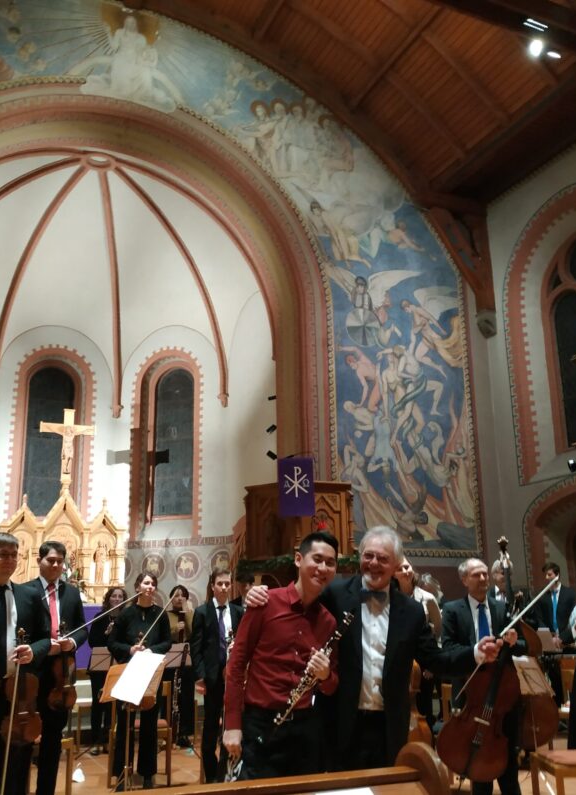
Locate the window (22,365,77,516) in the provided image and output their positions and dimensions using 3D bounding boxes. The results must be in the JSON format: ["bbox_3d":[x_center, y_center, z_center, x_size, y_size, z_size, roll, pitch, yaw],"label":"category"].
[{"bbox_3d":[-4.314,0.776,13.316,0.830,2.770,0.200,7,-17,-25],"label":"window"}]

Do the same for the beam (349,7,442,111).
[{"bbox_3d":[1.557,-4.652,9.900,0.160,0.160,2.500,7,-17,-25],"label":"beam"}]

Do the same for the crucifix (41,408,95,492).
[{"bbox_3d":[-3.472,0.812,11.593,0.855,1.290,0.180,7,-17,-25],"label":"crucifix"}]

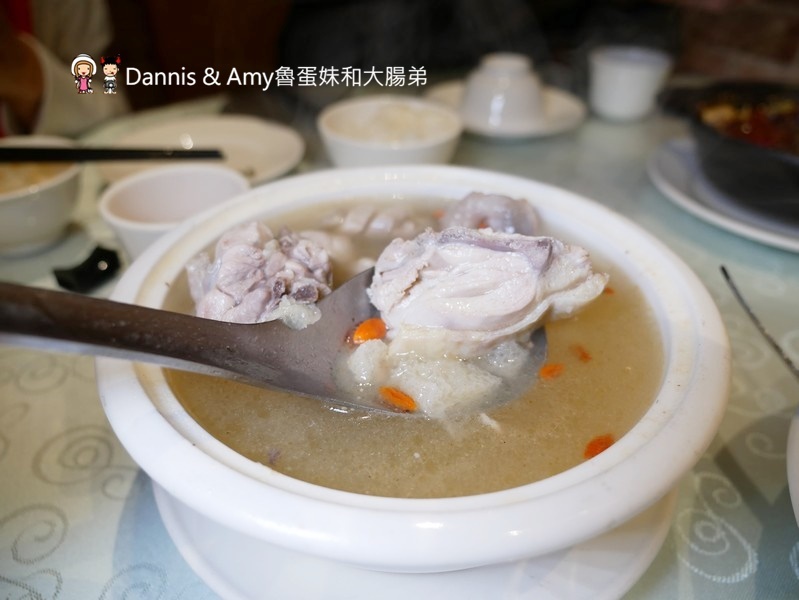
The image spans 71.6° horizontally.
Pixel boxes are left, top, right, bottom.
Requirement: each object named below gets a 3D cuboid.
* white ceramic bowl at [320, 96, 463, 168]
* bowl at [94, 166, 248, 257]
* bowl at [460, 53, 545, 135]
[{"bbox_3d":[-0.007,-0.121,0.459,0.116,0.056,0.116,1,38,0],"label":"white ceramic bowl"},{"bbox_3d":[-0.141,-0.048,0.366,0.089,0.050,0.089,1,38,0],"label":"bowl"},{"bbox_3d":[0.111,-0.225,0.580,0.089,0.051,0.089,1,38,0],"label":"bowl"}]

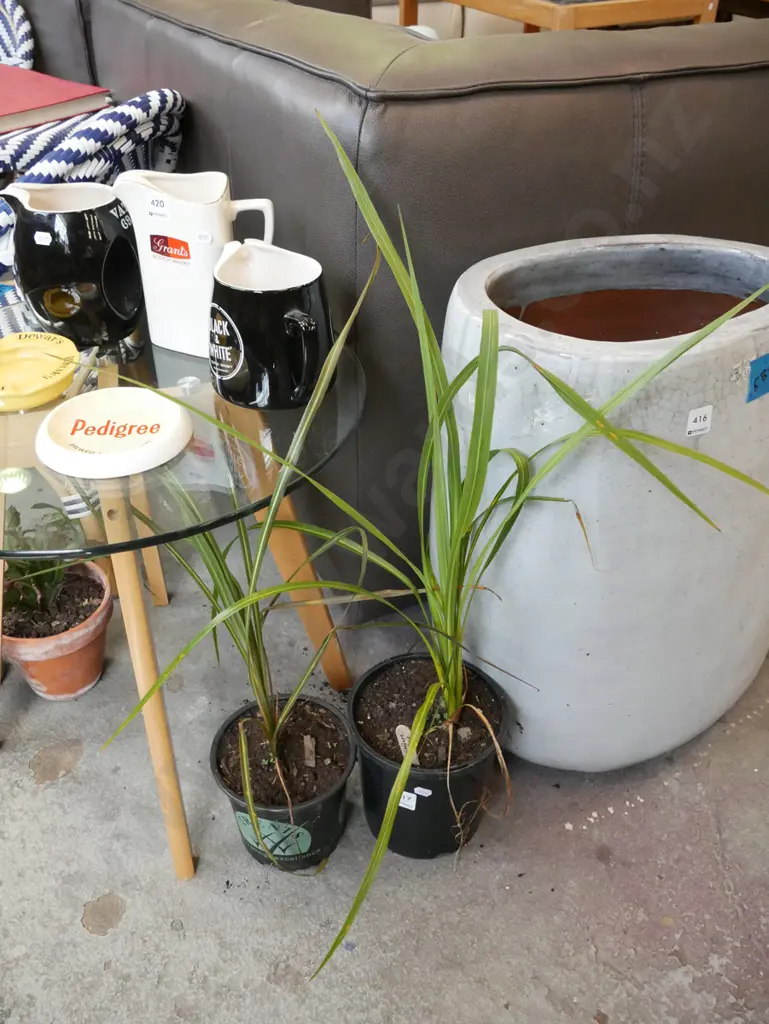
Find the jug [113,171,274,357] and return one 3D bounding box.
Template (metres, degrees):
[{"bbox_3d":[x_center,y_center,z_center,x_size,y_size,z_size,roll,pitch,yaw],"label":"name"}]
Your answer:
[{"bbox_3d":[-0.207,-0.272,1.116,0.176,0.178,0.106,2,37,4],"label":"jug"}]

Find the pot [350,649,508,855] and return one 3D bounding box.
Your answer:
[{"bbox_3d":[0.050,0.299,1.220,0.182,0.177,0.182,0,37,0],"label":"pot"}]

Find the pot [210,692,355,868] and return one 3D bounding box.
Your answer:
[{"bbox_3d":[-0.115,0.331,1.198,0.168,0.143,0.168,0,36,0],"label":"pot"}]

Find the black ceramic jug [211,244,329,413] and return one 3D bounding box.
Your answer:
[{"bbox_3d":[-0.110,-0.189,1.041,0.131,0.134,0.159,-19,41,-24],"label":"black ceramic jug"}]

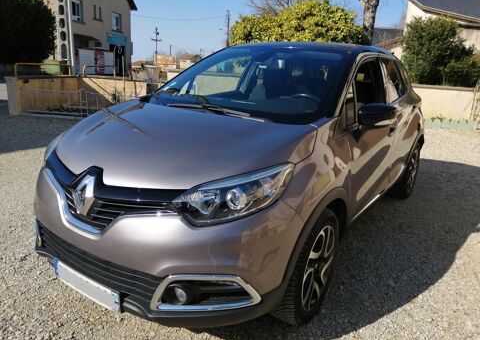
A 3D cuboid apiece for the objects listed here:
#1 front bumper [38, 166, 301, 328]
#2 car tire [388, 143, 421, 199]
[{"bbox_3d":[-0.589,0.312,1.913,1.760,0.650,0.560,13,18,33],"label":"front bumper"},{"bbox_3d":[1.859,0.026,4.087,0.210,0.650,0.650,13,18,33],"label":"car tire"}]

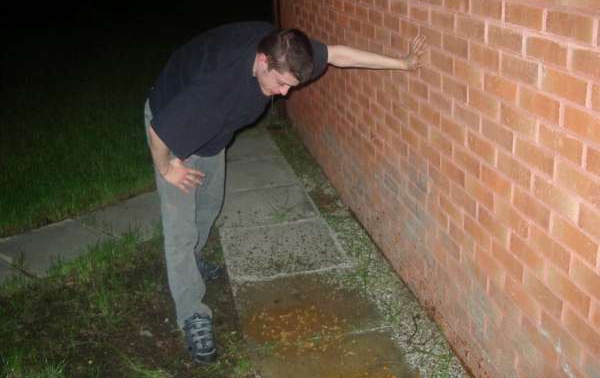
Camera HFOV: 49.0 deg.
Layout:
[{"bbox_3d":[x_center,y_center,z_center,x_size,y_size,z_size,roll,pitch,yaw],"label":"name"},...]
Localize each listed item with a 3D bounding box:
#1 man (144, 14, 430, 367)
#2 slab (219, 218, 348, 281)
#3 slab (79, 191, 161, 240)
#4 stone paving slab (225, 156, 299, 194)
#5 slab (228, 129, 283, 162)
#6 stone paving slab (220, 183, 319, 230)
[{"bbox_3d":[-0.141,-0.033,2.767,1.182,1.330,0.919,6,24,24],"label":"man"},{"bbox_3d":[-0.102,0.341,3.639,0.600,0.050,0.600,-7,22,-10],"label":"slab"},{"bbox_3d":[-0.986,0.186,4.169,0.620,0.050,0.620,-22,28,-39],"label":"slab"},{"bbox_3d":[-0.352,-0.083,4.751,0.600,0.050,0.600,-7,22,-10],"label":"stone paving slab"},{"bbox_3d":[-0.477,-0.295,5.307,0.600,0.050,0.600,-7,22,-10],"label":"slab"},{"bbox_3d":[-0.227,0.129,4.195,0.600,0.050,0.600,-7,22,-10],"label":"stone paving slab"}]

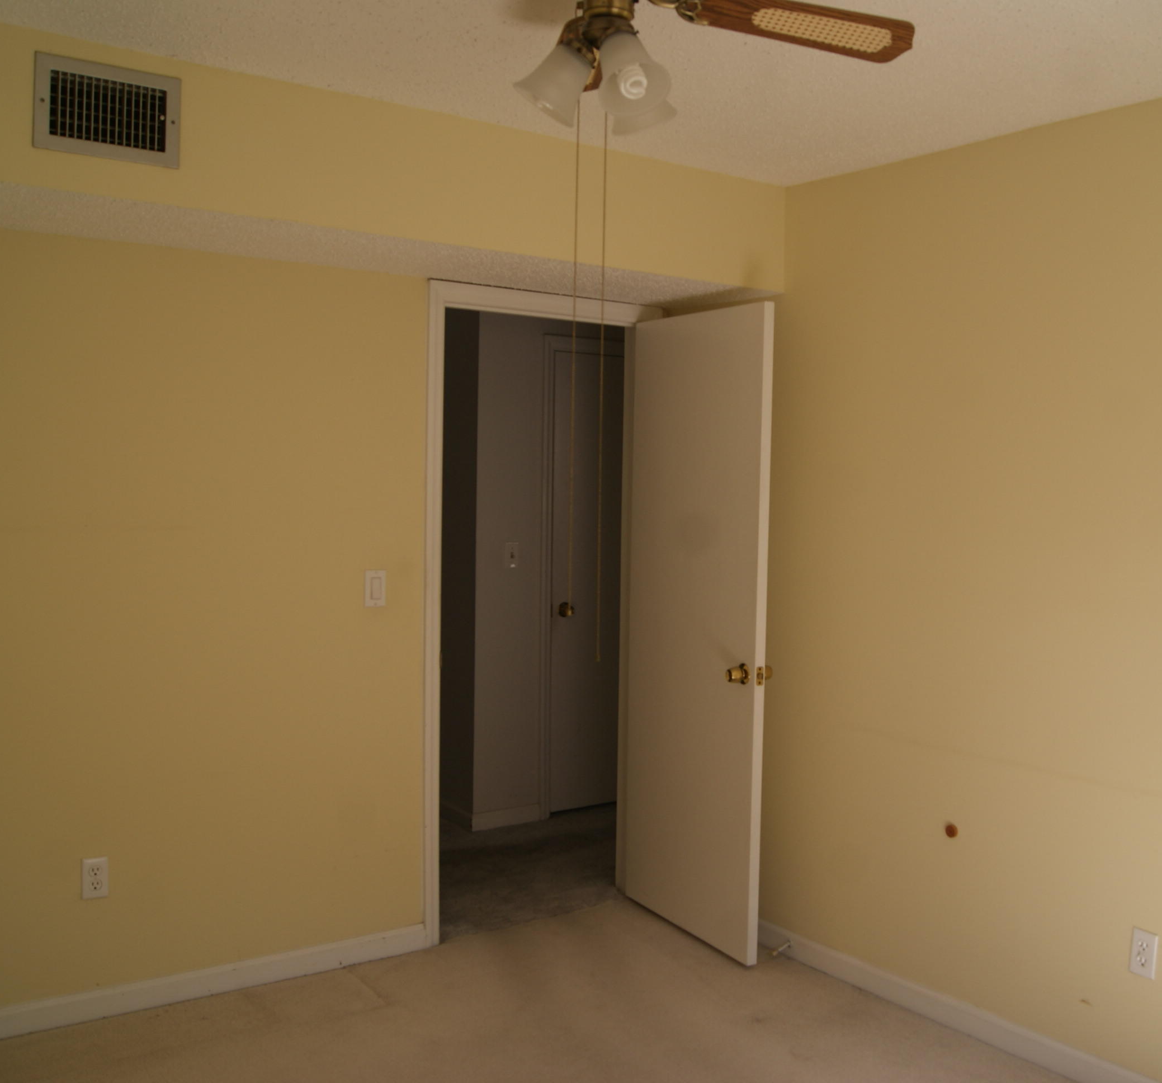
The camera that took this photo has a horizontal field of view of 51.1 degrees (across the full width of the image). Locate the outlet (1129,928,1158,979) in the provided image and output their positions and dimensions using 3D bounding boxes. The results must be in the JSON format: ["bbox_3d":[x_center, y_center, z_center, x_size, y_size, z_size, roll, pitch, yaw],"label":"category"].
[{"bbox_3d":[1.348,0.987,2.905,0.010,0.115,0.070,-1,3,-35],"label":"outlet"}]

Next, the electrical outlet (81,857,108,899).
[{"bbox_3d":[-1.315,0.912,3.289,0.070,0.115,0.010,-1,3,-35],"label":"electrical outlet"}]

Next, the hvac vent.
[{"bbox_3d":[-1.053,-0.954,2.692,0.320,0.210,0.020,-1,3,-35],"label":"hvac vent"}]

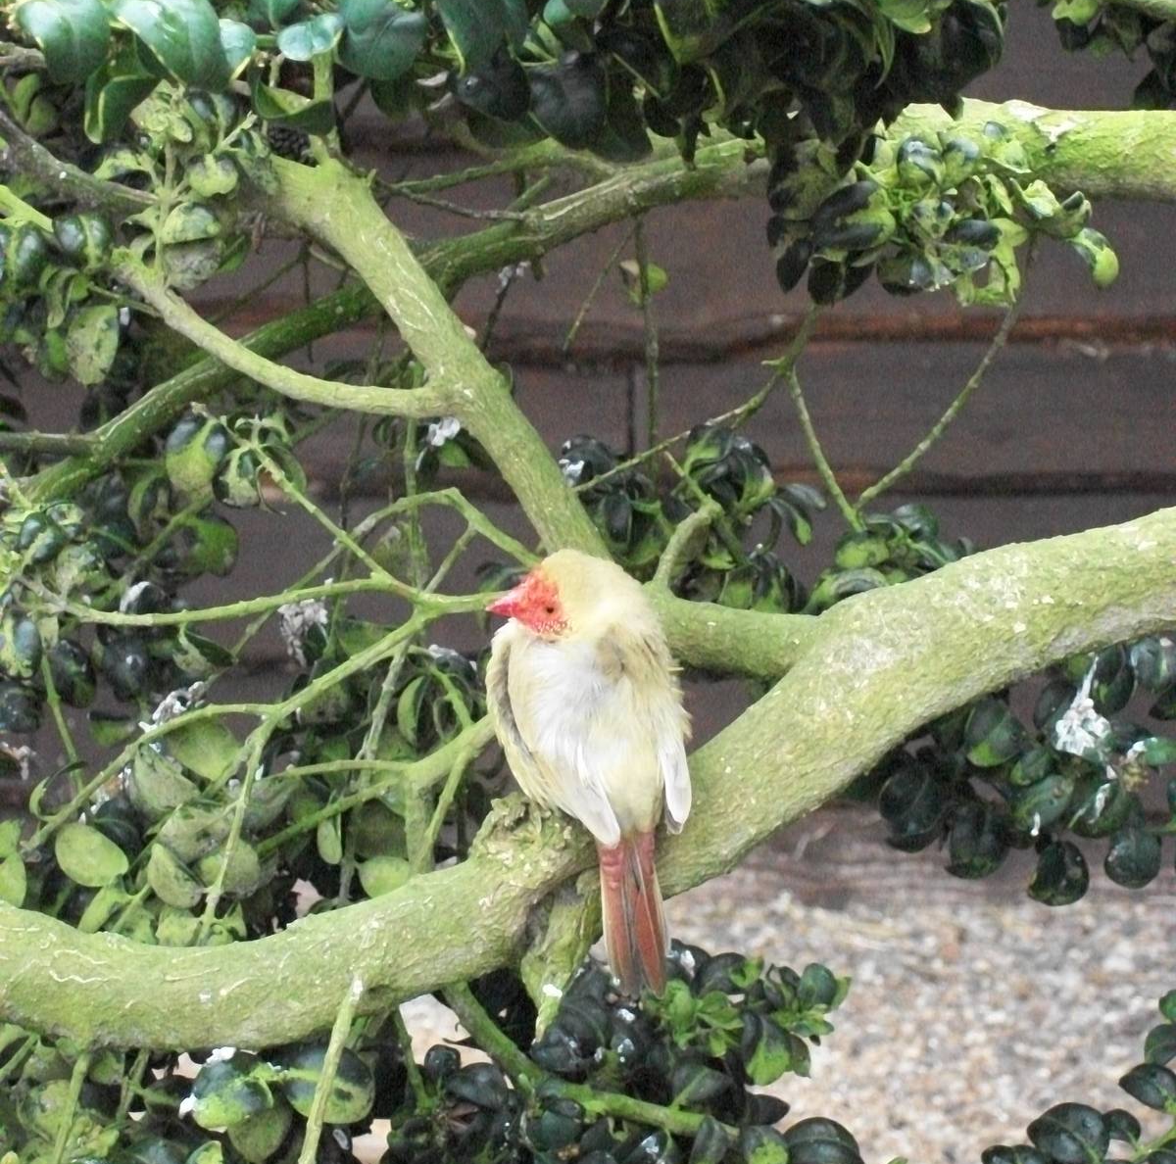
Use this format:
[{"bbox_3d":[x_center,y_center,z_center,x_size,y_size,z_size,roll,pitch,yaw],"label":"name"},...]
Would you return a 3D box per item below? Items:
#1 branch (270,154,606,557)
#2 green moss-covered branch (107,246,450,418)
[{"bbox_3d":[-0.038,-0.061,1.150,0.020,0.131,0.028,-35,0,0],"label":"branch"},{"bbox_3d":[-0.082,-0.062,1.130,0.093,0.019,0.026,26,0,0],"label":"green moss-covered branch"}]

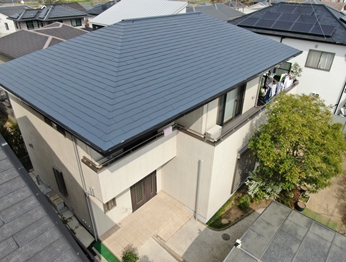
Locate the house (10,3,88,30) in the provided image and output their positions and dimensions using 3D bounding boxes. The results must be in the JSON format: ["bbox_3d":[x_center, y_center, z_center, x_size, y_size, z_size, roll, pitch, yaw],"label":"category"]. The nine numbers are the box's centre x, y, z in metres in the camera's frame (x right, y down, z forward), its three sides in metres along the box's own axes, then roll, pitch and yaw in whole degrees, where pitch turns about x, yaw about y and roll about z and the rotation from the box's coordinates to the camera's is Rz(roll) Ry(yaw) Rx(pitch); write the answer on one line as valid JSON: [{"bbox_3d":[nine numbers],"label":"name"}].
[{"bbox_3d":[-19.318,-16.060,39.063,9.200,7.400,12.200,18,34,28],"label":"house"}]

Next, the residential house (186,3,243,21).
[{"bbox_3d":[6.333,-18.170,43.087,10.500,7.400,12.000,20,35,31],"label":"residential house"}]

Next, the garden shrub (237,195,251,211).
[{"bbox_3d":[3.354,3.356,11.512,0.700,0.700,0.720,0,30,0],"label":"garden shrub"}]

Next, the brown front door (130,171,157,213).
[{"bbox_3d":[-1.310,2.477,10.999,0.120,2.240,1.570,24,37,35],"label":"brown front door"}]

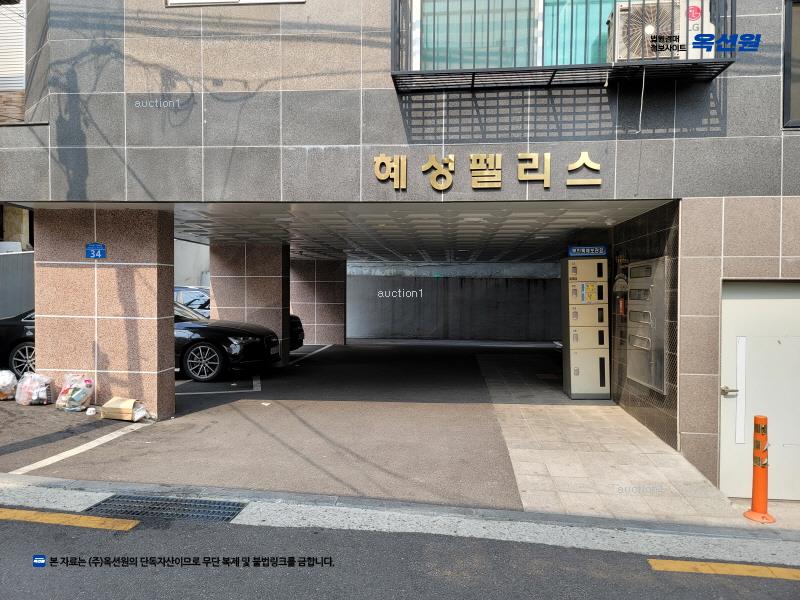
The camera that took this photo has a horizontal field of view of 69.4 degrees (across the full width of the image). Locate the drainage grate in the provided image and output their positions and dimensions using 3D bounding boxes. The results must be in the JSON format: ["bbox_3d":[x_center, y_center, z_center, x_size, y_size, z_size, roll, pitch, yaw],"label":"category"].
[{"bbox_3d":[-1.680,1.525,4.190,1.050,0.050,0.370,0,1,5],"label":"drainage grate"}]

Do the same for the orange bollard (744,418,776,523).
[{"bbox_3d":[2.720,1.265,4.360,0.245,0.765,0.245,0,1,5],"label":"orange bollard"}]

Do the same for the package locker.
[{"bbox_3d":[2.700,0.414,8.400,0.540,1.960,0.500,0,1,3],"label":"package locker"}]

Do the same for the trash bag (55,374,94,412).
[{"bbox_3d":[-3.487,0.993,6.200,0.390,0.370,0.320,0,1,5],"label":"trash bag"}]

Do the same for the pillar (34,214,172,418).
[{"bbox_3d":[-3.327,0.159,6.570,1.410,2.310,0.420,0,1,5],"label":"pillar"}]

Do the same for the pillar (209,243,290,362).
[{"bbox_3d":[-2.860,0.083,11.050,1.390,2.290,0.450,0,1,5],"label":"pillar"}]

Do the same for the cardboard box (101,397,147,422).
[{"bbox_3d":[-2.975,1.155,6.150,0.380,0.165,0.320,0,1,5],"label":"cardboard box"}]

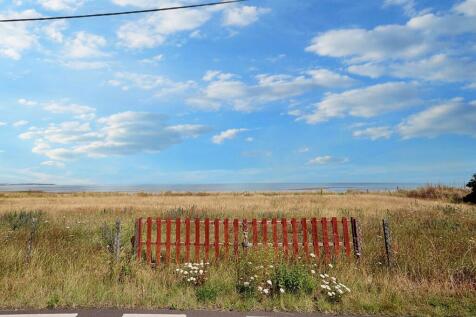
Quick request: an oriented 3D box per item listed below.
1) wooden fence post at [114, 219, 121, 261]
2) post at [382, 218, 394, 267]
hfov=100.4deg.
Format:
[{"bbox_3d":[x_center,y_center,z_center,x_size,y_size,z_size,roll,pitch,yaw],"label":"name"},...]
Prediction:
[{"bbox_3d":[-3.119,2.169,5.150,0.090,1.130,0.090,-2,-7,2],"label":"wooden fence post"},{"bbox_3d":[3.701,2.100,4.870,0.110,1.130,0.100,-3,-7,2],"label":"post"}]

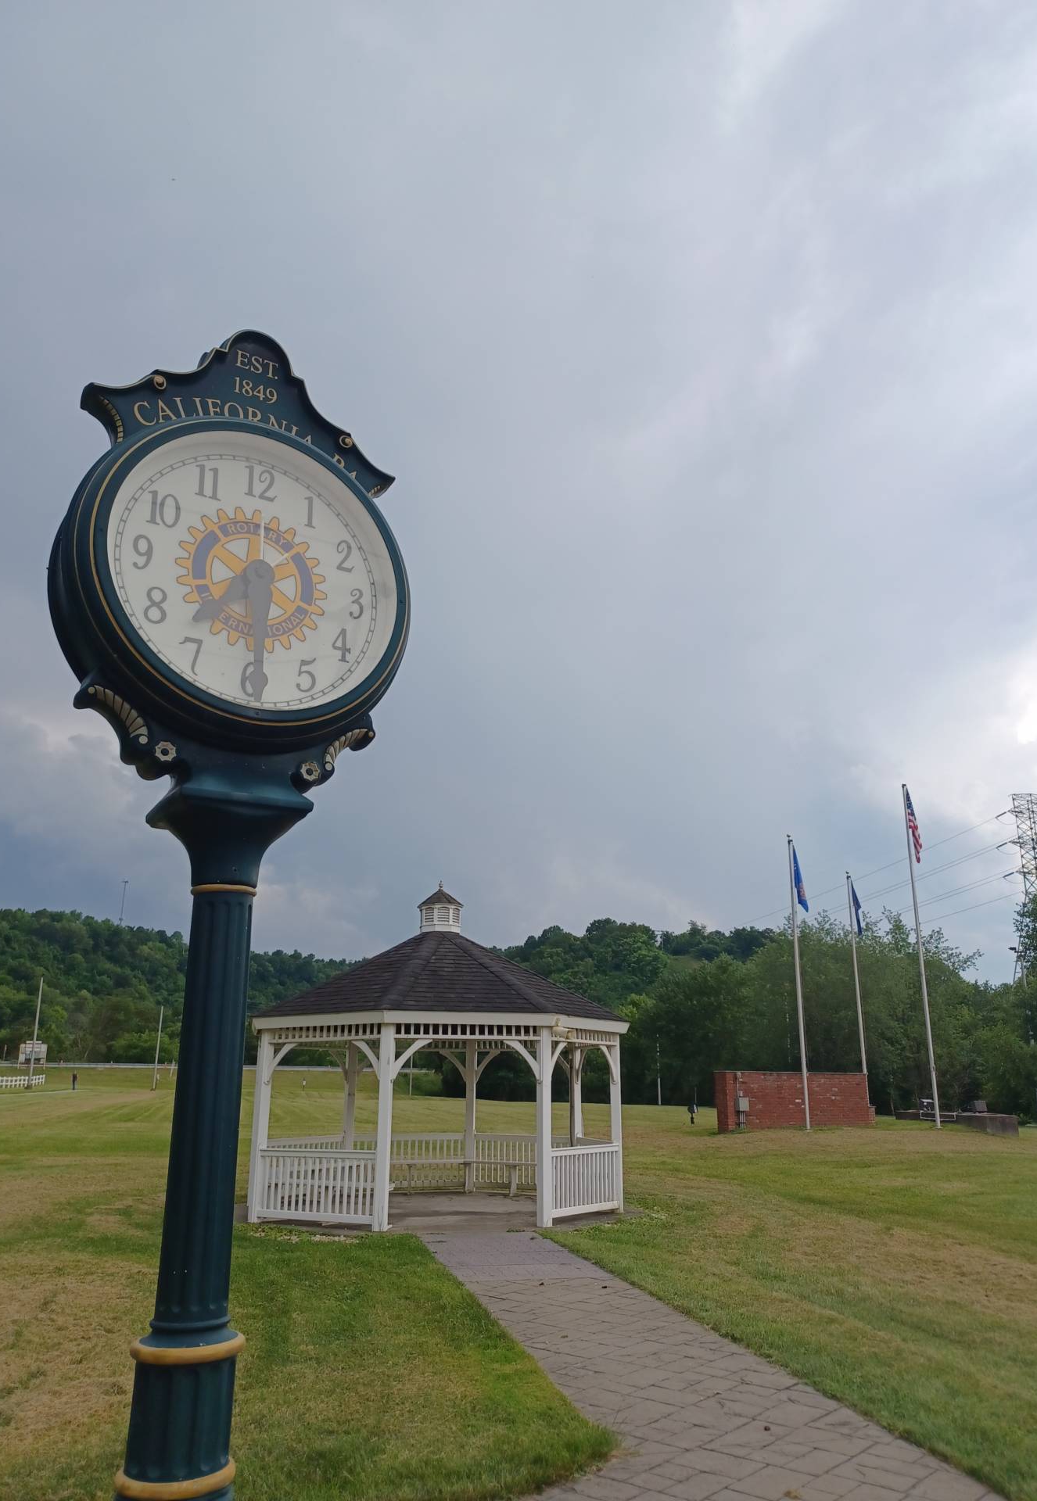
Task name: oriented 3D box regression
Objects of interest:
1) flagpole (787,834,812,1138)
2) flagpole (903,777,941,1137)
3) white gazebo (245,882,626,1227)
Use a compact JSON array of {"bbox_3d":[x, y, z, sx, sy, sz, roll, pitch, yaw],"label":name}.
[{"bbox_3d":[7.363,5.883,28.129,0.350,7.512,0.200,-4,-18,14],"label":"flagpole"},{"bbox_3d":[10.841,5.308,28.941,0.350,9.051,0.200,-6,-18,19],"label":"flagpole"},{"bbox_3d":[-1.188,4.185,15.768,5.203,4.550,5.203,4,-18,-13],"label":"white gazebo"}]

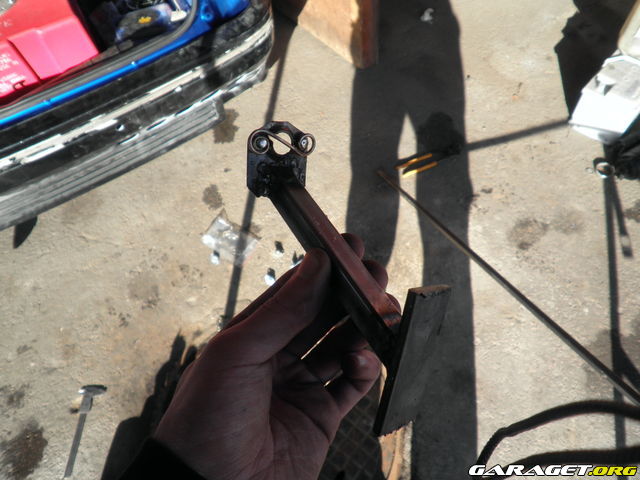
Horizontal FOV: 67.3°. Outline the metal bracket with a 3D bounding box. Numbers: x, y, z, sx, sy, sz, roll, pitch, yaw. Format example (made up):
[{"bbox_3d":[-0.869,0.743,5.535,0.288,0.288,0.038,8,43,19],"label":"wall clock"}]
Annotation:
[{"bbox_3d":[0.005,0.010,0.279,0.052,0.072,0.186,0,45,-40],"label":"metal bracket"}]

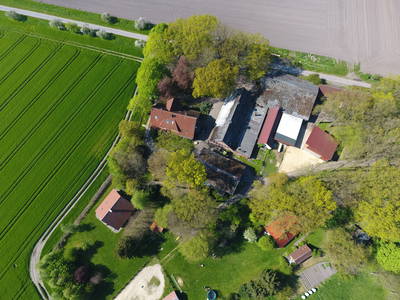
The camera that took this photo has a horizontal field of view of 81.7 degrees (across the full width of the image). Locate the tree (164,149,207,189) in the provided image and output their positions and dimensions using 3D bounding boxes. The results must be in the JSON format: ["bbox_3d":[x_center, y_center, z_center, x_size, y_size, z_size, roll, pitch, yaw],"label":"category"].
[{"bbox_3d":[-6.442,8.480,104.223,18.200,14.500,17.800,0,75,0],"label":"tree"}]

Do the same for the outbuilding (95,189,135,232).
[{"bbox_3d":[-37.648,26.487,102.615,13.300,8.070,11.780,36,78,9],"label":"outbuilding"}]

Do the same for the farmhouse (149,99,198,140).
[{"bbox_3d":[-11.562,-15.937,112.824,21.670,10.840,15.500,15,75,4],"label":"farmhouse"}]

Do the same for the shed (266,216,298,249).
[{"bbox_3d":[35.910,33.220,99.500,13.290,6.200,10.280,-37,76,-11],"label":"shed"}]

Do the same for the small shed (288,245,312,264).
[{"bbox_3d":[43.713,45.172,99.592,8.020,4.010,4.890,-31,77,-8],"label":"small shed"}]

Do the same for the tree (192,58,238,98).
[{"bbox_3d":[7.621,-34.809,115.329,22.000,16.000,21.000,0,75,0],"label":"tree"}]

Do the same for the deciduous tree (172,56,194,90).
[{"bbox_3d":[-8.098,-37.149,115.453,10.500,17.000,11.500,0,75,0],"label":"deciduous tree"}]

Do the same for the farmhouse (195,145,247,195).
[{"bbox_3d":[8.761,9.356,107.487,21.250,7.740,14.700,26,76,7],"label":"farmhouse"}]

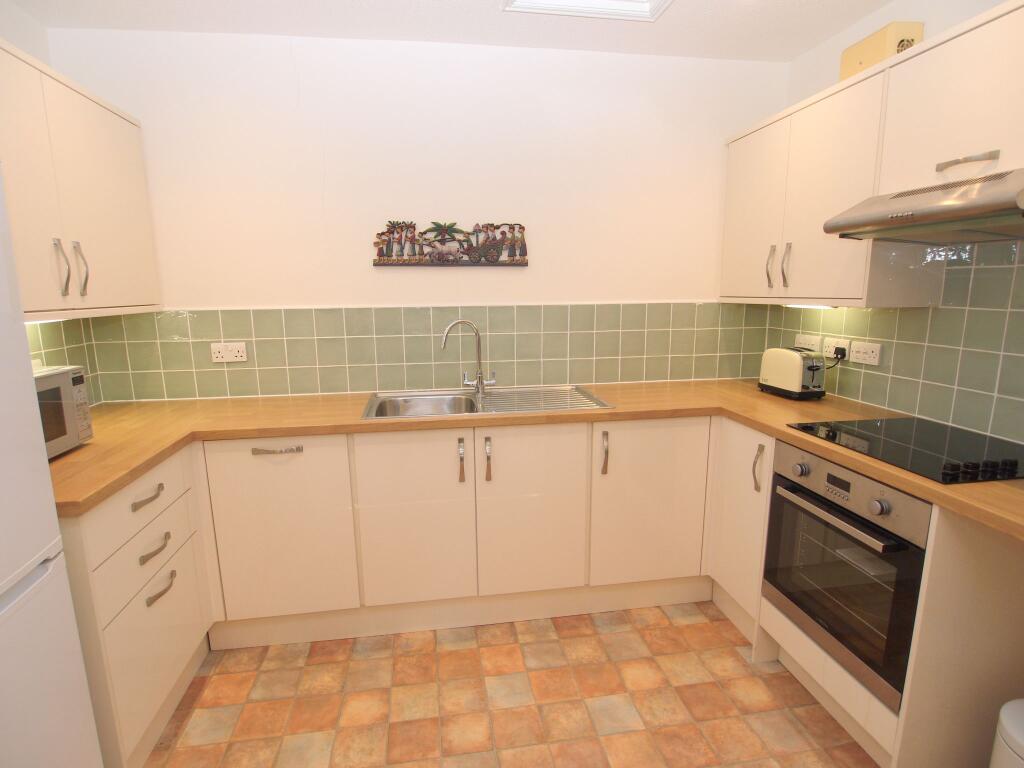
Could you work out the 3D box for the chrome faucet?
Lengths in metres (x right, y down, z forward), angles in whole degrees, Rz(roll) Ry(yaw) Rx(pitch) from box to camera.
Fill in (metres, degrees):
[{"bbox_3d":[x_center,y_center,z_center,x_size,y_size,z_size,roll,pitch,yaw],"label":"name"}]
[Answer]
[{"bbox_3d":[-0.199,-0.124,2.454,0.252,0.340,0.065,-4,11,-17],"label":"chrome faucet"}]

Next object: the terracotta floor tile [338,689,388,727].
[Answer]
[{"bbox_3d":[-0.498,1.102,1.808,0.160,0.010,0.160,-2,10,-9],"label":"terracotta floor tile"}]

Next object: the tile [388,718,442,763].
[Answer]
[{"bbox_3d":[-0.309,1.132,1.687,0.157,0.010,0.156,-2,10,-9],"label":"tile"}]

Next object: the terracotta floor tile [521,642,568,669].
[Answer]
[{"bbox_3d":[0.124,1.050,2.063,0.160,0.010,0.160,-2,10,-9],"label":"terracotta floor tile"}]

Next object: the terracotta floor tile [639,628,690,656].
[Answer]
[{"bbox_3d":[0.616,1.040,2.150,0.157,0.010,0.156,-2,10,-9],"label":"terracotta floor tile"}]

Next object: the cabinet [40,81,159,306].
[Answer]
[{"bbox_3d":[-1.649,-0.651,1.968,0.307,0.732,0.570,-2,10,-8],"label":"cabinet"}]

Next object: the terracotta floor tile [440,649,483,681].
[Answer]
[{"bbox_3d":[-0.197,1.044,1.980,0.155,0.010,0.154,-2,10,-9],"label":"terracotta floor tile"}]

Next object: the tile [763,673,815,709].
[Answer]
[{"bbox_3d":[0.983,1.083,1.881,0.143,0.010,0.156,-2,10,-9],"label":"tile"}]

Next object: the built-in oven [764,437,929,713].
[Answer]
[{"bbox_3d":[1.237,0.529,1.684,0.570,0.596,0.592,-2,11,-9],"label":"built-in oven"}]

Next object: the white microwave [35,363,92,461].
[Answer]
[{"bbox_3d":[-1.518,0.110,1.496,0.350,0.256,0.455,-2,10,-8],"label":"white microwave"}]

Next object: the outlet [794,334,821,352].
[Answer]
[{"bbox_3d":[1.394,-0.185,2.509,0.012,0.087,0.150,-2,10,-8],"label":"outlet"}]

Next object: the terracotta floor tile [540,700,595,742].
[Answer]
[{"bbox_3d":[0.184,1.122,1.772,0.161,0.010,0.158,-2,11,-9],"label":"terracotta floor tile"}]

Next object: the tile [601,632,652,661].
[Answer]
[{"bbox_3d":[0.454,1.046,2.126,0.157,0.010,0.156,-2,10,-9],"label":"tile"}]

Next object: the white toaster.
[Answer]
[{"bbox_3d":[1.233,-0.053,2.351,0.148,0.197,0.258,-3,10,-15],"label":"white toaster"}]

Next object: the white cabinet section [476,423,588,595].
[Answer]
[{"bbox_3d":[0.044,0.467,2.464,0.455,0.724,0.586,-2,10,-8],"label":"white cabinet section"}]

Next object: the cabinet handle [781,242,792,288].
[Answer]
[{"bbox_3d":[1.115,-0.484,2.177,0.027,0.179,0.022,-2,11,-9],"label":"cabinet handle"}]

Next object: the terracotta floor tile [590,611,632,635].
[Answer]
[{"bbox_3d":[0.429,1.019,2.284,0.157,0.010,0.153,-2,10,-9],"label":"terracotta floor tile"}]

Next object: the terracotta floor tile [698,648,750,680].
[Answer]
[{"bbox_3d":[0.814,1.070,2.028,0.155,0.010,0.160,-2,11,-9],"label":"terracotta floor tile"}]

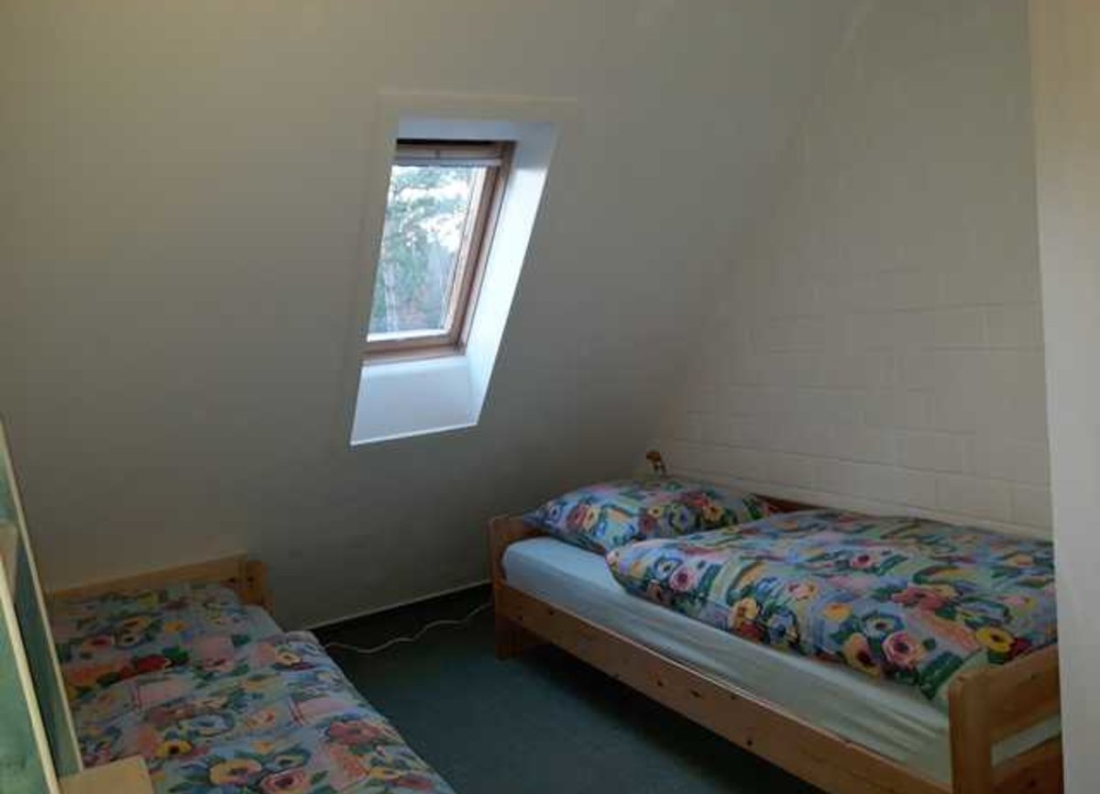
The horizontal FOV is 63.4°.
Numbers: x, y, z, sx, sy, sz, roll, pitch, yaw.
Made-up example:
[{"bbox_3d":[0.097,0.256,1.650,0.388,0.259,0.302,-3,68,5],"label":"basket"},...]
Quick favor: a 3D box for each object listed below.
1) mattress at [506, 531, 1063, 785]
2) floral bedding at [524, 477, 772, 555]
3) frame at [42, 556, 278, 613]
[{"bbox_3d":[0.690,0.622,2.819,0.900,0.185,1.990,-8,6,-29],"label":"mattress"},{"bbox_3d":[0.379,0.422,3.481,0.820,0.185,0.560,-8,6,-29],"label":"floral bedding"},{"bbox_3d":[-0.860,0.920,1.970,0.990,0.625,2.080,-8,6,-29],"label":"frame"}]

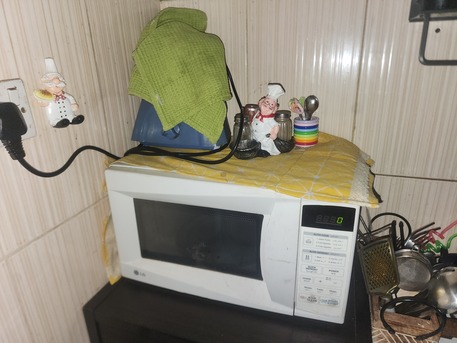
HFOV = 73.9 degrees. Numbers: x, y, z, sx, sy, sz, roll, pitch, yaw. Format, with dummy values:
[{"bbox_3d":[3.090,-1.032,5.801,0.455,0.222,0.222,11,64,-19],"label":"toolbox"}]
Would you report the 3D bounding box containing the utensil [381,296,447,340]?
[{"bbox_3d":[0.298,0.237,0.490,0.100,0.022,0.095,5,21,18],"label":"utensil"}]

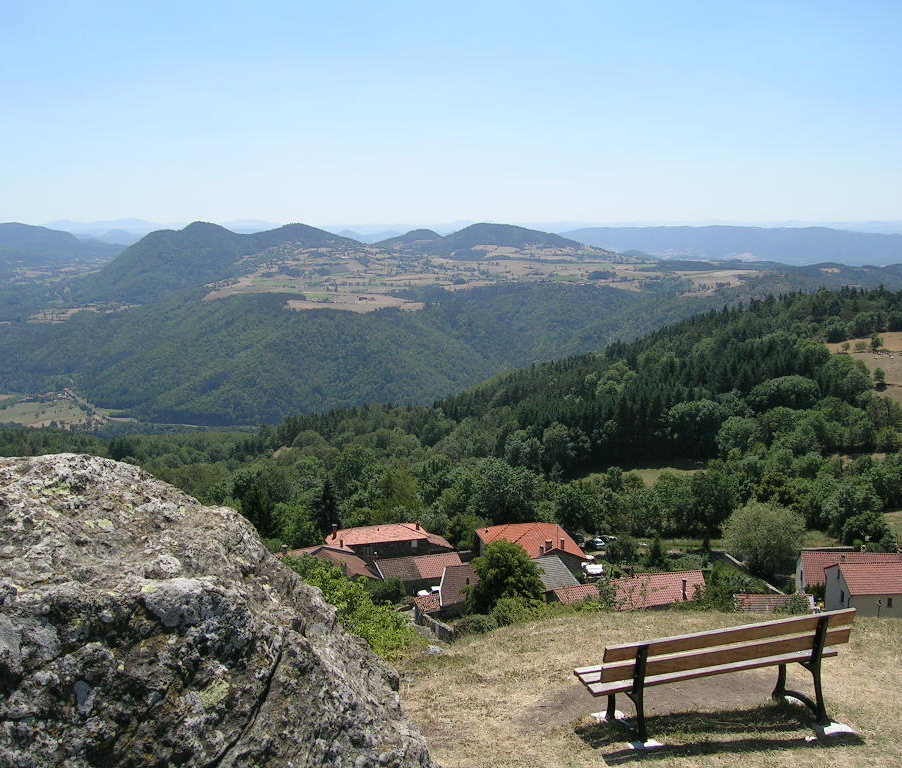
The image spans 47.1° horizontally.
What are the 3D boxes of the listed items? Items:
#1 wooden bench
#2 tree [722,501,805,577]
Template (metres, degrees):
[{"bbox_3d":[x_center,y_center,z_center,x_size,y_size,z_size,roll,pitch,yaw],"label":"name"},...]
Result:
[{"bbox_3d":[1.885,2.034,7.338,1.970,0.800,0.577,-3,8,-18],"label":"wooden bench"},{"bbox_3d":[36.611,18.159,121.301,9.644,9.300,9.644,3,9,17],"label":"tree"}]

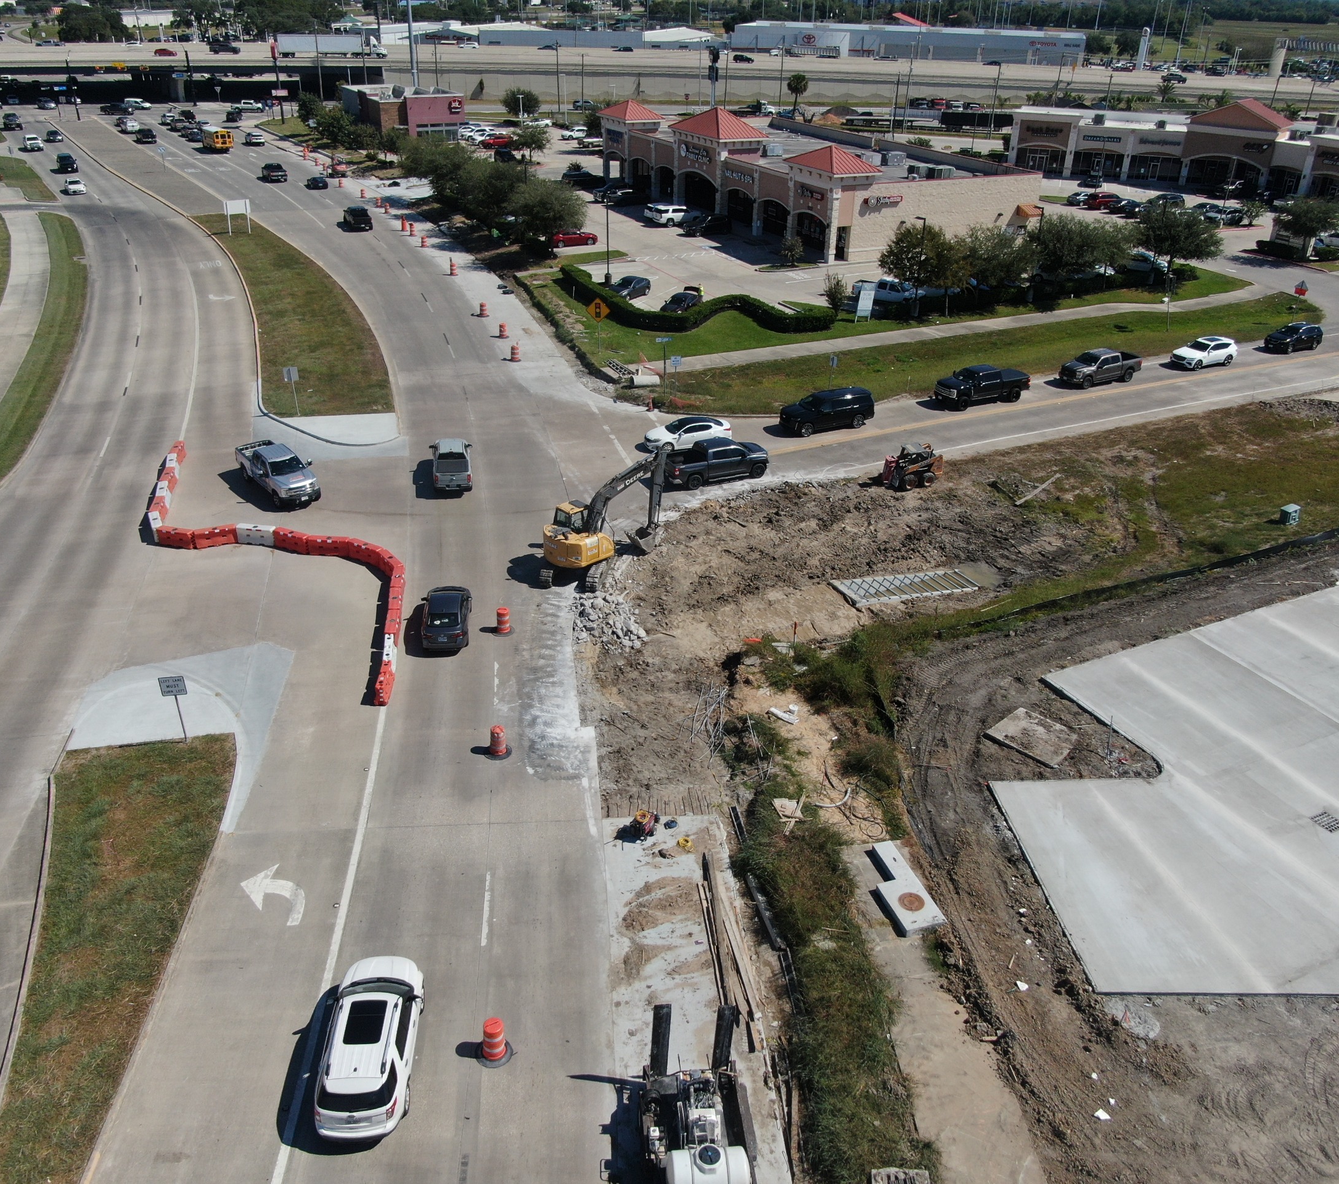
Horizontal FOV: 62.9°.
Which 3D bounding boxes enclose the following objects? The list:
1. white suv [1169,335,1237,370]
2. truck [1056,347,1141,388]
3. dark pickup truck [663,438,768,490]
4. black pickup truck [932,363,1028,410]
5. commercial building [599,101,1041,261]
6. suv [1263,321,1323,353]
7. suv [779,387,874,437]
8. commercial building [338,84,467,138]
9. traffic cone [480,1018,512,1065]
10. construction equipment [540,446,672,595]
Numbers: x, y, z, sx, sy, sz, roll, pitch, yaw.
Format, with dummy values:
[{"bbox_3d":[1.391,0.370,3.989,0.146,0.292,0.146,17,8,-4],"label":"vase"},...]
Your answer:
[{"bbox_3d":[37.833,-16.922,77.377,4.800,1.680,1.950,-13,32,-22],"label":"white suv"},{"bbox_3d":[29.216,-15.233,74.121,5.880,1.970,2.070,-13,33,-22],"label":"truck"},{"bbox_3d":[2.559,-7.134,59.492,5.820,1.950,2.070,-13,32,-22],"label":"dark pickup truck"},{"bbox_3d":[20.196,-13.274,70.491,6.350,2.080,2.120,-13,33,-22],"label":"black pickup truck"},{"bbox_3d":[14.346,-50.061,126.039,25.600,11.000,53.200,-13,32,-23],"label":"commercial building"},{"bbox_3d":[46.350,-18.841,81.159,4.630,1.700,1.860,-13,32,-24],"label":"suv"},{"bbox_3d":[9.365,-10.696,64.666,5.750,1.930,2.060,-13,32,-24],"label":"suv"},{"bbox_3d":[-42.622,-76.501,175.396,13.300,6.800,21.000,-16,34,-26],"label":"commercial building"},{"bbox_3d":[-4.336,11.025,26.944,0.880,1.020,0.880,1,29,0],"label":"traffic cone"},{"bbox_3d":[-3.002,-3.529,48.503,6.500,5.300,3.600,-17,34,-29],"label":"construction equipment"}]

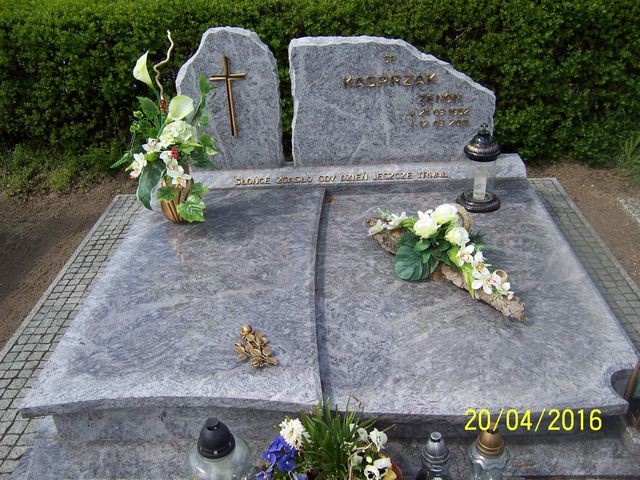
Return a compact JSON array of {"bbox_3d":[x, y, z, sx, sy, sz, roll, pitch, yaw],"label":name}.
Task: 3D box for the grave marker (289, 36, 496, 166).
[{"bbox_3d":[0.338,-0.654,2.869,0.950,0.584,0.101,-2,30,4],"label":"grave marker"}]

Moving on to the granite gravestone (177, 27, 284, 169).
[{"bbox_3d":[-0.433,-0.663,2.901,0.474,0.667,0.101,-2,30,4],"label":"granite gravestone"}]

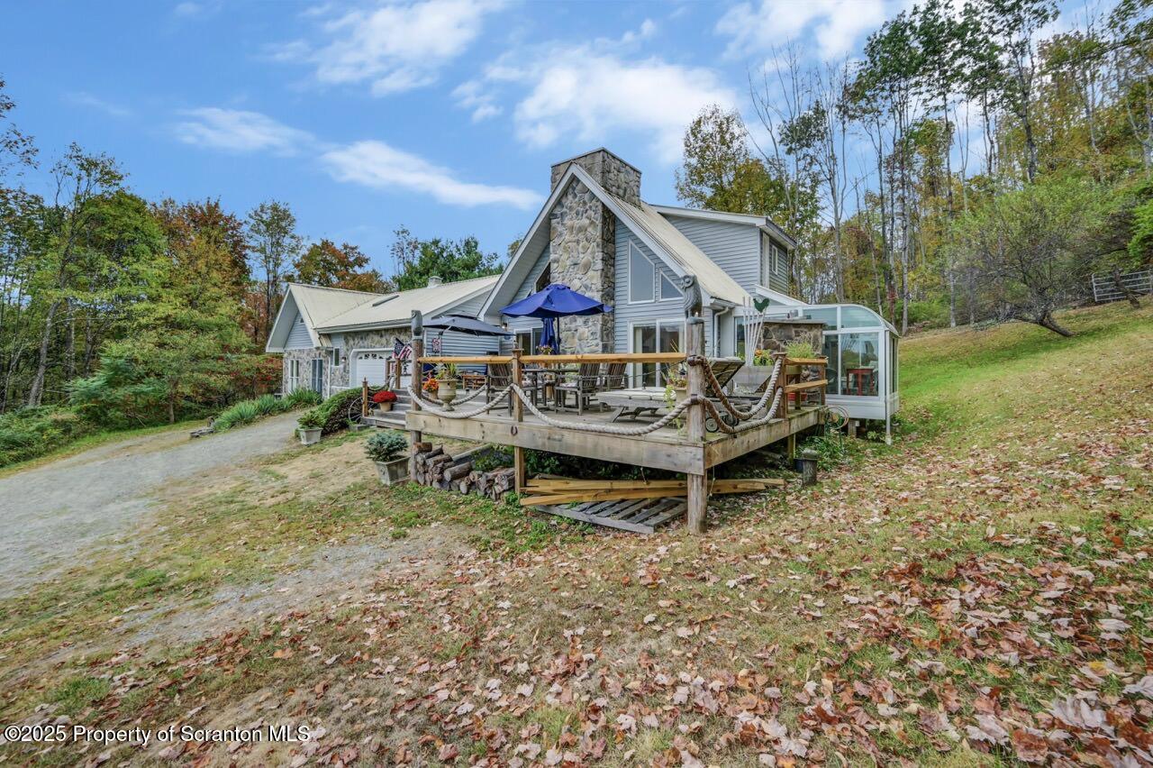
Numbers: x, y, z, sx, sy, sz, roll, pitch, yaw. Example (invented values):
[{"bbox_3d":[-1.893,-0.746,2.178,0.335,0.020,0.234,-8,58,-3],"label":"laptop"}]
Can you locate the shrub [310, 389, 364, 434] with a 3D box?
[{"bbox_3d":[-7.268,0.872,13.774,1.746,1.164,1.843,-1,2,-28],"label":"shrub"}]

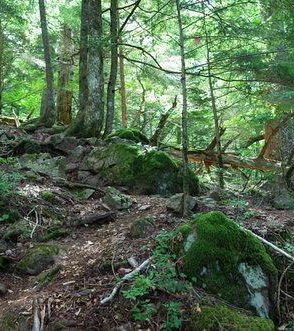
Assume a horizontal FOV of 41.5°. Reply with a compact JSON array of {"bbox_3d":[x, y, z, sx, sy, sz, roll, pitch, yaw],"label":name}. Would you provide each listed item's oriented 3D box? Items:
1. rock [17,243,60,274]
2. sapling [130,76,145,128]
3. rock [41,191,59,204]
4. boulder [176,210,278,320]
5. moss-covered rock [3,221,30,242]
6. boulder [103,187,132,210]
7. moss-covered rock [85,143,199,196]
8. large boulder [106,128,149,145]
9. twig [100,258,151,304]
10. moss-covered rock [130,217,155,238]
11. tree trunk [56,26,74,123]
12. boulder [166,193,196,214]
[{"bbox_3d":[-1.094,0.962,3.950,0.440,0.280,0.380,0,0,-11],"label":"rock"},{"bbox_3d":[-0.252,-1.672,10.300,0.400,1.380,0.350,0,-3,0],"label":"sapling"},{"bbox_3d":[-1.517,0.503,6.100,0.280,0.200,0.250,0,0,0],"label":"rock"},{"bbox_3d":[0.645,0.804,3.150,0.800,0.860,0.700,0,-2,0],"label":"boulder"},{"bbox_3d":[-1.469,0.748,4.400,0.310,0.240,0.260,0,-2,0],"label":"moss-covered rock"},{"bbox_3d":[-0.441,0.493,5.800,0.420,0.360,0.360,0,-2,0],"label":"boulder"},{"bbox_3d":[-0.103,0.075,7.300,2.100,1.000,1.500,0,-2,0],"label":"moss-covered rock"},{"bbox_3d":[-0.417,-0.620,8.300,0.930,0.360,0.700,0,-2,0],"label":"large boulder"},{"bbox_3d":[-0.199,1.076,3.600,0.120,0.180,0.900,0,0,25],"label":"twig"},{"bbox_3d":[-0.058,0.799,5.000,0.330,0.270,0.290,0,0,0],"label":"moss-covered rock"},{"bbox_3d":[-2.345,-2.640,11.030,0.440,2.950,0.440,0,-7,0],"label":"tree trunk"},{"bbox_3d":[0.569,0.627,6.400,0.460,0.350,0.380,0,0,0],"label":"boulder"}]

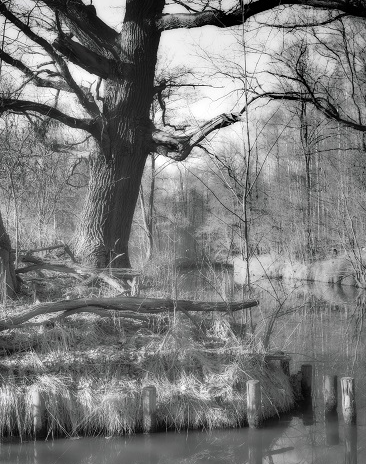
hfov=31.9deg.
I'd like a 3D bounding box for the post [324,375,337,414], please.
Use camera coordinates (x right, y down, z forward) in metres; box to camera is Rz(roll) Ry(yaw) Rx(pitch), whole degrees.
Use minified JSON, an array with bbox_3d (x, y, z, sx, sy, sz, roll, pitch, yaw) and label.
[{"bbox_3d":[1.731,1.895,7.500,0.141,0.410,0.141,-1,-1,0],"label":"post"}]

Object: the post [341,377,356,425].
[{"bbox_3d":[1.813,1.848,7.000,0.146,0.485,0.146,-1,-1,0],"label":"post"}]

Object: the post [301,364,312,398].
[{"bbox_3d":[1.589,1.902,8.200,0.140,0.390,0.140,-1,-1,0],"label":"post"}]

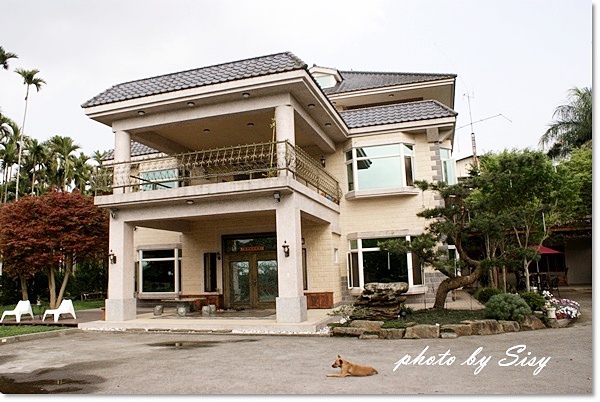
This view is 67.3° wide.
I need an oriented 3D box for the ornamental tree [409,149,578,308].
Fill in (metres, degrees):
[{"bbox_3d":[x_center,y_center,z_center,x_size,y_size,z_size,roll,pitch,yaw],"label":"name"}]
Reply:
[{"bbox_3d":[6.685,1.005,15.900,5.400,5.200,4.000,-6,-10,23],"label":"ornamental tree"}]

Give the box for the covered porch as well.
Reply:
[{"bbox_3d":[-2.661,2.035,16.491,6.932,4.194,5.711,-5,-10,18],"label":"covered porch"}]

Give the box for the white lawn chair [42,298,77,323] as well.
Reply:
[{"bbox_3d":[-8.485,3.863,15.900,0.740,0.720,0.920,-5,-10,18],"label":"white lawn chair"}]

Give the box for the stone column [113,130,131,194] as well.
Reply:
[{"bbox_3d":[-6.423,-1.260,16.248,0.591,2.373,0.591,-5,-10,18],"label":"stone column"}]

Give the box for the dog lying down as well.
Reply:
[{"bbox_3d":[0.811,2.597,7.199,0.850,0.350,0.290,-2,-9,-3],"label":"dog lying down"}]

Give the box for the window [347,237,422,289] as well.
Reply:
[{"bbox_3d":[3.394,2.428,17.980,2.944,1.979,0.463,-5,-10,18],"label":"window"}]

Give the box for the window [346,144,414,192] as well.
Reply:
[{"bbox_3d":[3.238,-1.363,18.601,2.816,1.871,0.463,-5,-10,18],"label":"window"}]

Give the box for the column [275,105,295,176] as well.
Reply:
[{"bbox_3d":[-0.470,-1.775,14.362,0.591,2.373,0.591,-2,-9,0],"label":"column"}]

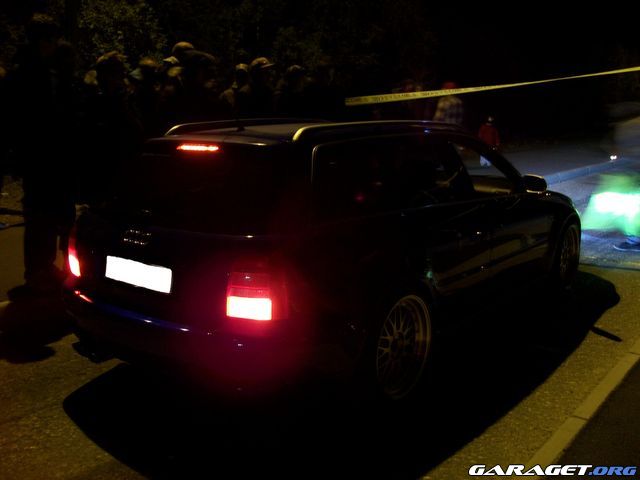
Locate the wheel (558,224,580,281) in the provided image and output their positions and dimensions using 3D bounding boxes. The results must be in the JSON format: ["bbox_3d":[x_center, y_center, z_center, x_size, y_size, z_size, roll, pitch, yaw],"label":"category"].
[{"bbox_3d":[1.957,0.116,5.438,0.180,0.500,0.500,8,14,39],"label":"wheel"}]

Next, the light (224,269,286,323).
[{"bbox_3d":[-0.245,0.226,2.747,0.245,0.210,0.160,8,14,39],"label":"light"}]

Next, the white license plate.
[{"bbox_3d":[-0.847,0.157,3.079,0.510,0.110,0.020,8,5,39],"label":"white license plate"}]

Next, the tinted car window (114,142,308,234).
[{"bbox_3d":[-0.646,-0.274,3.154,1.120,0.430,0.100,8,-24,39],"label":"tinted car window"}]

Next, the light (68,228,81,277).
[{"bbox_3d":[-1.296,0.074,3.597,0.245,0.210,0.160,8,14,39],"label":"light"}]

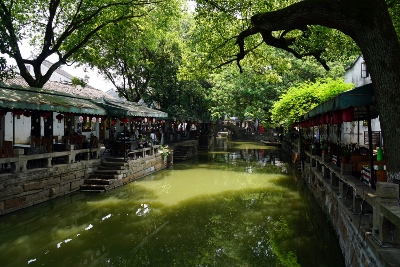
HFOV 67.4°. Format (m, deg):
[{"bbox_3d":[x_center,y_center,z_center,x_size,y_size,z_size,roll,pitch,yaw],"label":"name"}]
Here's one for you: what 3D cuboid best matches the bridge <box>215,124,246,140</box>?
[{"bbox_3d":[4.800,-0.100,50.800,6.000,2.800,2.300,0,1,-6],"label":"bridge"}]

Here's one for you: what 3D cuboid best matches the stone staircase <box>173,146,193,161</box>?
[{"bbox_3d":[-1.470,1.480,23.300,1.400,0.950,1.800,0,1,12],"label":"stone staircase"}]

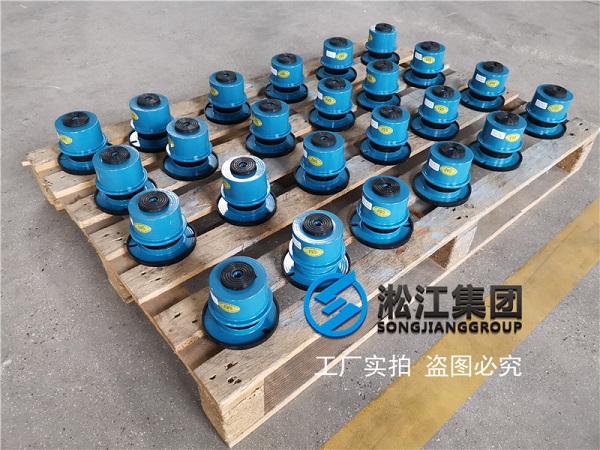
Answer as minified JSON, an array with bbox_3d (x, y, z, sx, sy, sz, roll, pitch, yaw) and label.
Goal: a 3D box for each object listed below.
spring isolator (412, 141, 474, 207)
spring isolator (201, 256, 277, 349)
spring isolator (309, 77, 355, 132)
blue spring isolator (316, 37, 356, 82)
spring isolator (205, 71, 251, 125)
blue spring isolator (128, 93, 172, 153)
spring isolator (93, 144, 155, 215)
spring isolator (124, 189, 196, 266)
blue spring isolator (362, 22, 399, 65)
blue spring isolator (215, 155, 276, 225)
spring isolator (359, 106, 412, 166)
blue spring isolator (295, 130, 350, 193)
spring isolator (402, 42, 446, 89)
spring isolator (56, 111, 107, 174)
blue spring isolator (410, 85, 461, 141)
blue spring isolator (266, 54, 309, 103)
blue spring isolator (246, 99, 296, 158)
[{"bbox_3d":[0.317,-0.119,1.006,0.126,0.104,0.126,19,45,17],"label":"spring isolator"},{"bbox_3d":[-0.094,0.111,0.731,0.125,0.105,0.125,1,42,-1],"label":"spring isolator"},{"bbox_3d":[0.087,-0.323,1.220,0.126,0.104,0.126,1,42,-1],"label":"spring isolator"},{"bbox_3d":[0.113,-0.506,1.417,0.125,0.105,0.125,-4,43,-7],"label":"blue spring isolator"},{"bbox_3d":[-0.191,-0.343,1.230,0.126,0.104,0.126,1,42,-1],"label":"spring isolator"},{"bbox_3d":[-0.355,-0.255,1.127,0.126,0.104,0.126,1,42,-1],"label":"blue spring isolator"},{"bbox_3d":[-0.367,-0.101,0.958,0.126,0.104,0.126,1,42,-1],"label":"spring isolator"},{"bbox_3d":[-0.258,-0.005,0.853,0.125,0.105,0.125,8,43,6],"label":"spring isolator"},{"bbox_3d":[0.266,-0.593,1.522,0.126,0.104,0.126,1,42,-1],"label":"blue spring isolator"},{"bbox_3d":[-0.109,-0.077,0.937,0.124,0.104,0.124,1,43,-1],"label":"blue spring isolator"},{"bbox_3d":[0.209,-0.224,1.111,0.125,0.105,0.125,1,42,-1],"label":"spring isolator"},{"bbox_3d":[0.050,-0.146,1.024,0.126,0.104,0.126,1,42,-1],"label":"blue spring isolator"},{"bbox_3d":[0.383,-0.490,1.410,0.125,0.105,0.125,12,43,11],"label":"spring isolator"},{"bbox_3d":[-0.488,-0.193,1.049,0.125,0.105,0.125,7,43,6],"label":"spring isolator"},{"bbox_3d":[0.354,-0.293,1.191,0.124,0.104,0.124,9,43,8],"label":"blue spring isolator"},{"bbox_3d":[-0.035,-0.418,1.311,0.124,0.104,0.124,1,43,-1],"label":"blue spring isolator"},{"bbox_3d":[-0.069,-0.238,1.114,0.124,0.104,0.124,1,43,-1],"label":"blue spring isolator"}]

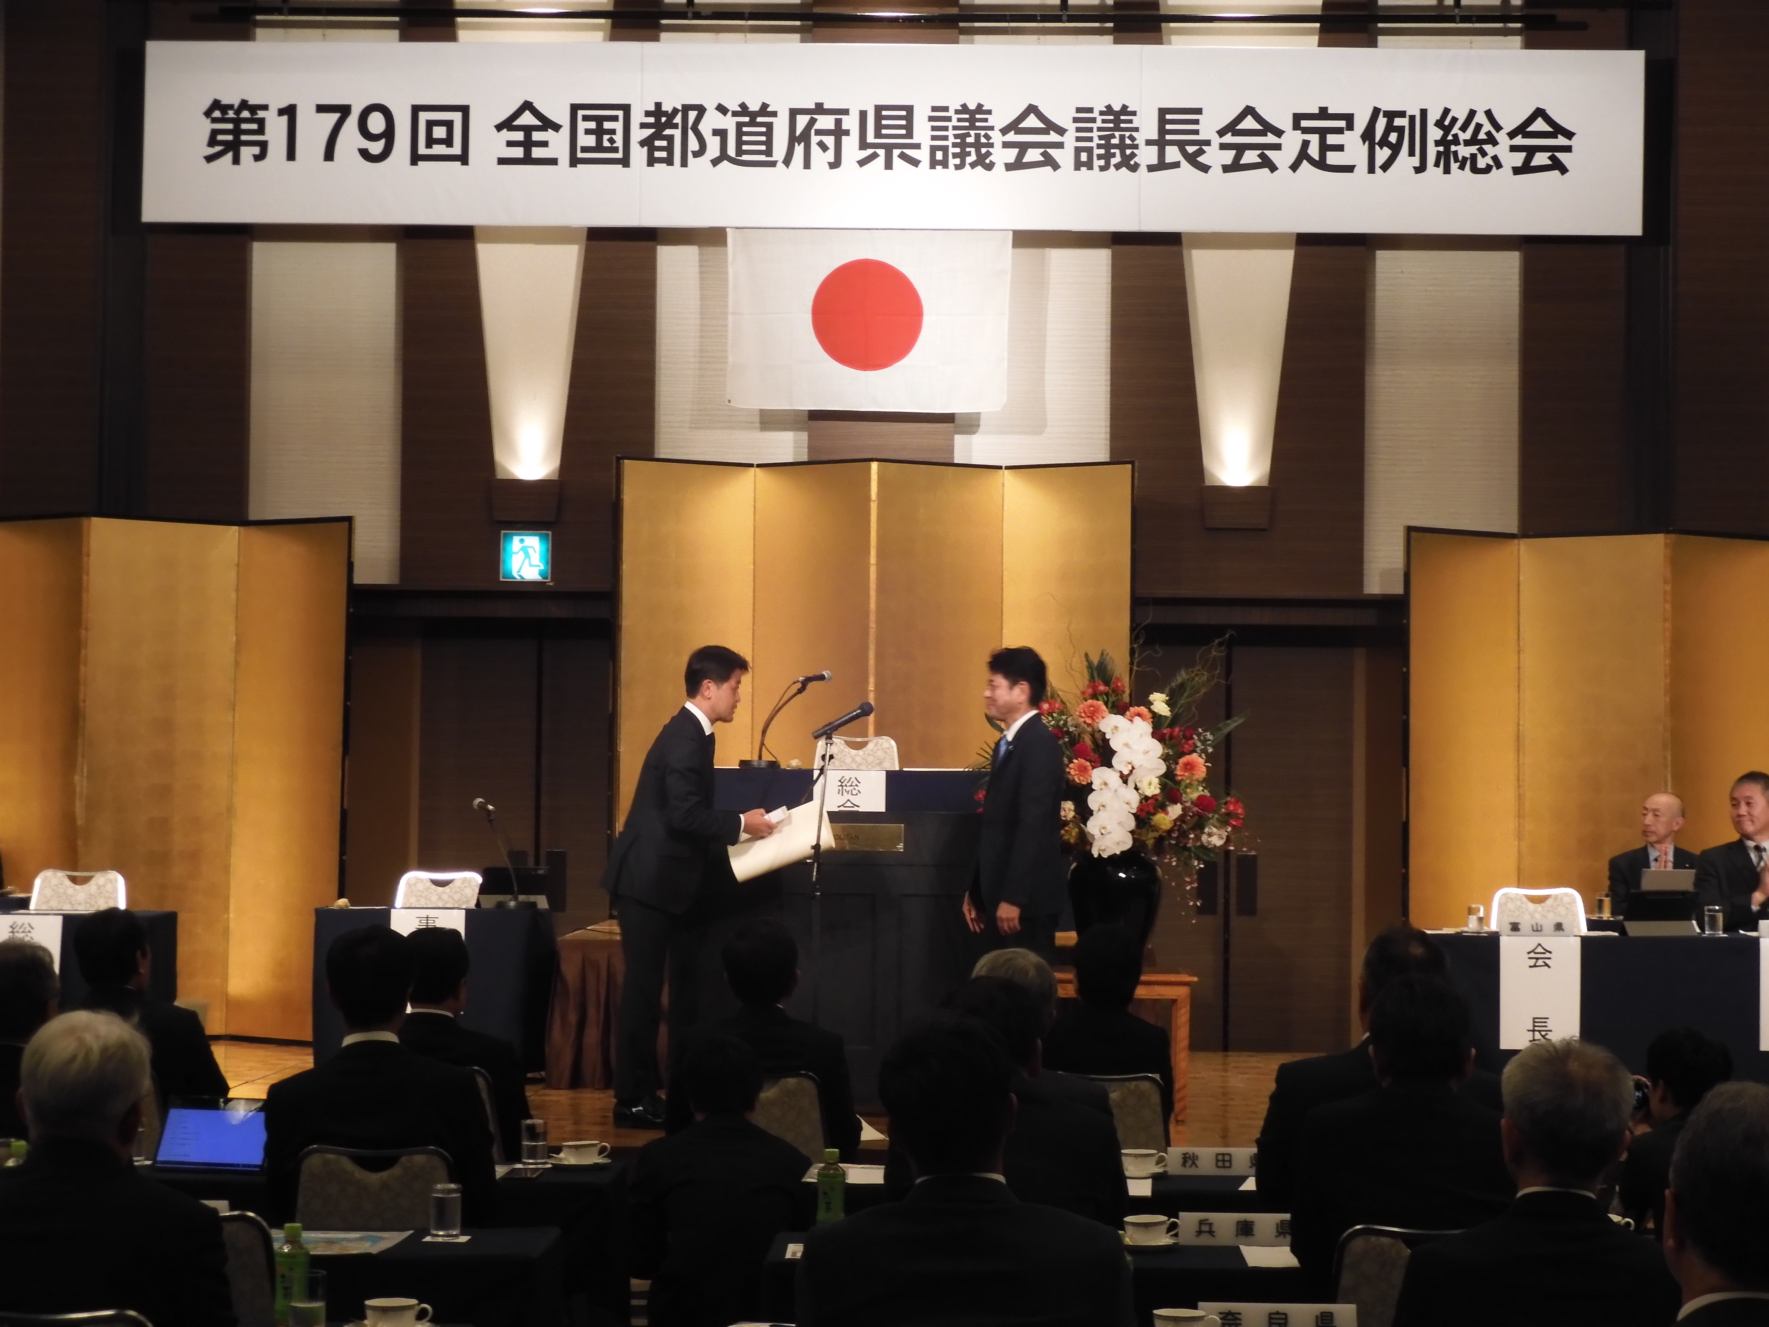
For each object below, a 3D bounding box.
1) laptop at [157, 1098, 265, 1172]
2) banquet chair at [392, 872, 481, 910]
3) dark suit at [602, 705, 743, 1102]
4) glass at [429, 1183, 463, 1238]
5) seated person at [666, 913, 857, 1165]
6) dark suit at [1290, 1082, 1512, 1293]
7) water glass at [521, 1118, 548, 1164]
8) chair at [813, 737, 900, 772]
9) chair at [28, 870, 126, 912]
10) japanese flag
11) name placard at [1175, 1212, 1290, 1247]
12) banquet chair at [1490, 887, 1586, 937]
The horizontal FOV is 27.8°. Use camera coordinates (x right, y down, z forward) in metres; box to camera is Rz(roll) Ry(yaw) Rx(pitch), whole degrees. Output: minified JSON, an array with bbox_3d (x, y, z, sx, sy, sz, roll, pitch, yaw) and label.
[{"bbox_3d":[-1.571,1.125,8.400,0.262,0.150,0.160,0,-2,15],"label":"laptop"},{"bbox_3d":[-1.839,1.270,14.680,0.440,0.860,0.550,1,-1,0],"label":"banquet chair"},{"bbox_3d":[-0.753,0.851,12.700,0.520,1.400,0.480,1,-2,0],"label":"dark suit"},{"bbox_3d":[-0.936,1.167,7.640,0.064,0.110,0.064,1,-1,0],"label":"glass"},{"bbox_3d":[-0.347,1.348,10.050,0.500,1.280,0.800,1,-1,0],"label":"seated person"},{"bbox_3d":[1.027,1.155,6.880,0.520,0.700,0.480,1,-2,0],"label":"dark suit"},{"bbox_3d":[-0.843,1.154,8.620,0.063,0.104,0.063,1,-2,0],"label":"water glass"},{"bbox_3d":[-0.114,0.725,14.900,0.450,0.860,0.550,1,-2,0],"label":"chair"},{"bbox_3d":[-3.246,1.244,14.180,0.440,0.860,0.550,1,-1,0],"label":"chair"},{"bbox_3d":[-0.073,-1.653,17.150,1.360,0.900,0.030,1,-1,0],"label":"japanese flag"},{"bbox_3d":[0.734,1.150,7.270,0.267,0.068,0.050,1,-2,0],"label":"name placard"},{"bbox_3d":[2.573,1.290,13.830,0.440,0.860,0.550,1,-1,0],"label":"banquet chair"}]

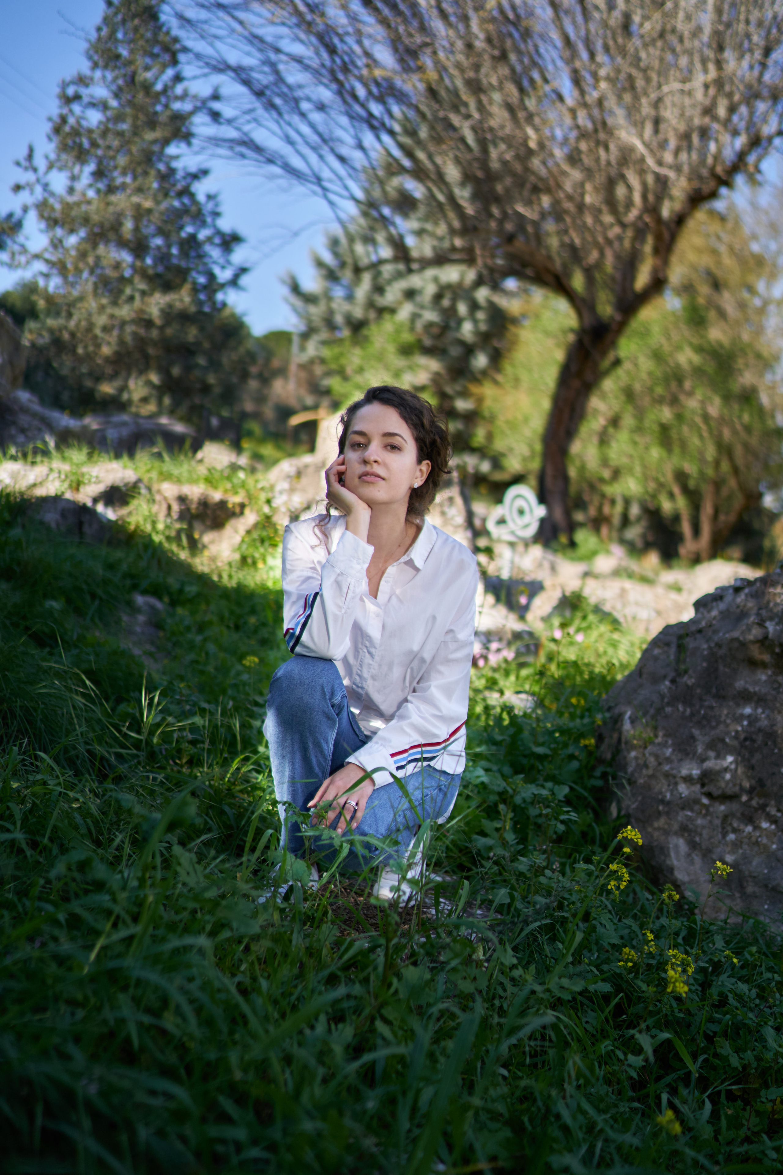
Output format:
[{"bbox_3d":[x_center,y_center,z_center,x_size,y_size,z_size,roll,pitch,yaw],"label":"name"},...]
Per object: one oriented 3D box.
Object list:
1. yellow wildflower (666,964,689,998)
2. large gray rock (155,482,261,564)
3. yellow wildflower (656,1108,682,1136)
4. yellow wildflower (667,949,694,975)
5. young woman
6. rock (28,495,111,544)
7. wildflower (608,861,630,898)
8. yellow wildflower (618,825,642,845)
[{"bbox_3d":[0.433,0.596,1.730,0.035,0.050,0.033,0,5,0],"label":"yellow wildflower"},{"bbox_3d":[-0.859,-0.300,5.300,0.490,0.400,0.420,0,5,0],"label":"large gray rock"},{"bbox_3d":[0.341,0.655,1.400,0.033,0.034,0.031,0,5,0],"label":"yellow wildflower"},{"bbox_3d":[0.487,0.629,1.920,0.045,0.046,0.043,0,5,0],"label":"yellow wildflower"},{"bbox_3d":[-0.042,0.108,2.270,0.460,1.030,0.600,1,5,15],"label":"young woman"},{"bbox_3d":[-1.493,-0.313,5.300,0.420,0.240,0.330,0,5,0],"label":"rock"},{"bbox_3d":[0.422,0.542,2.120,0.043,0.067,0.041,0,5,0],"label":"wildflower"},{"bbox_3d":[0.449,0.467,2.150,0.048,0.038,0.046,0,5,0],"label":"yellow wildflower"}]

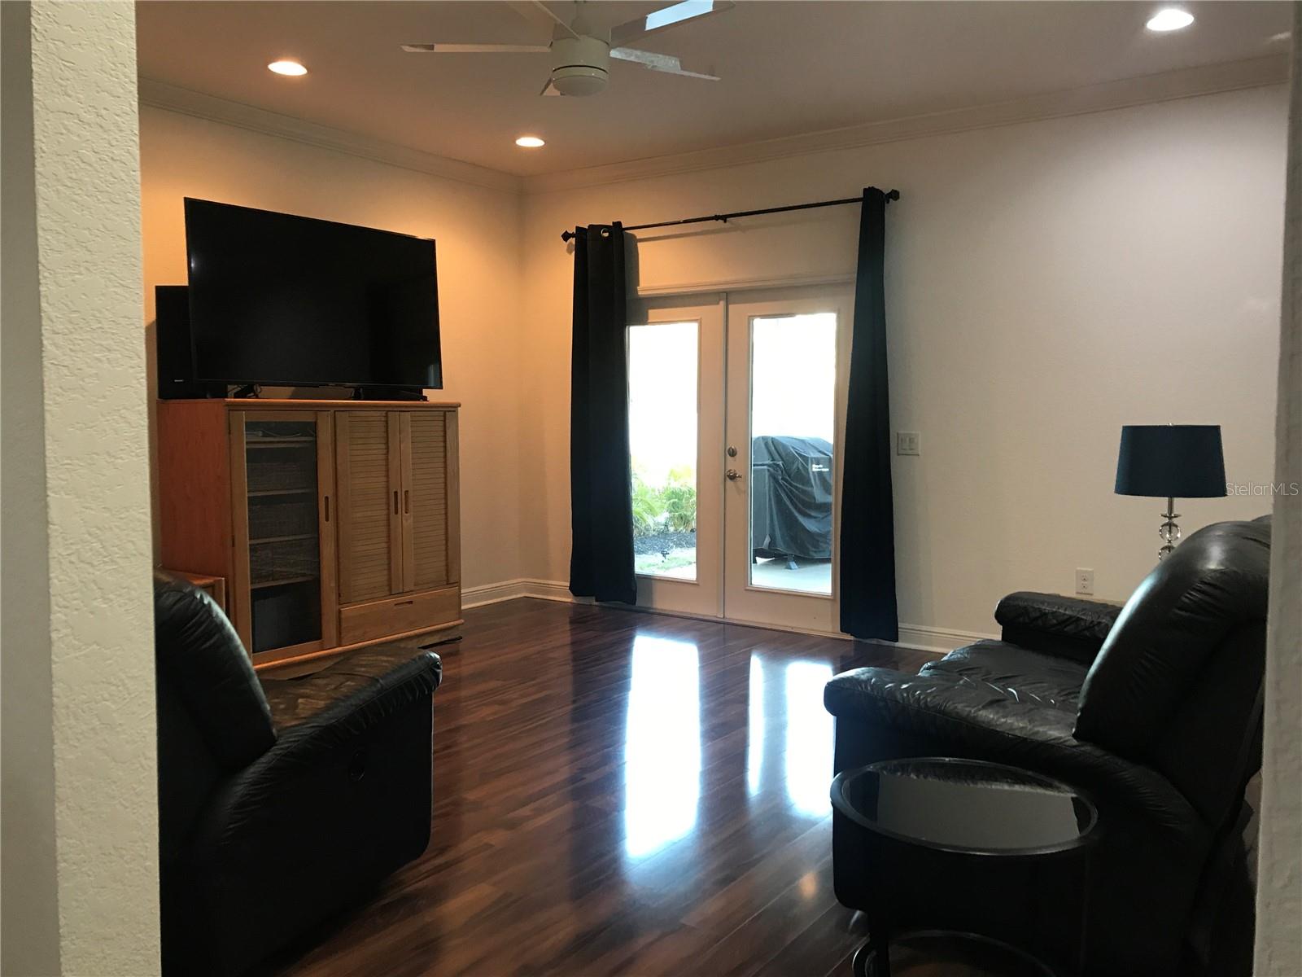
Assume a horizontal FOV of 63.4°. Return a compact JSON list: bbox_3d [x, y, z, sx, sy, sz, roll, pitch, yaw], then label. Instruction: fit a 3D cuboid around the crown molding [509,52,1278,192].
[{"bbox_3d":[0.968,-1.937,5.843,4.522,0.110,0.095,3,6,35],"label":"crown molding"}]

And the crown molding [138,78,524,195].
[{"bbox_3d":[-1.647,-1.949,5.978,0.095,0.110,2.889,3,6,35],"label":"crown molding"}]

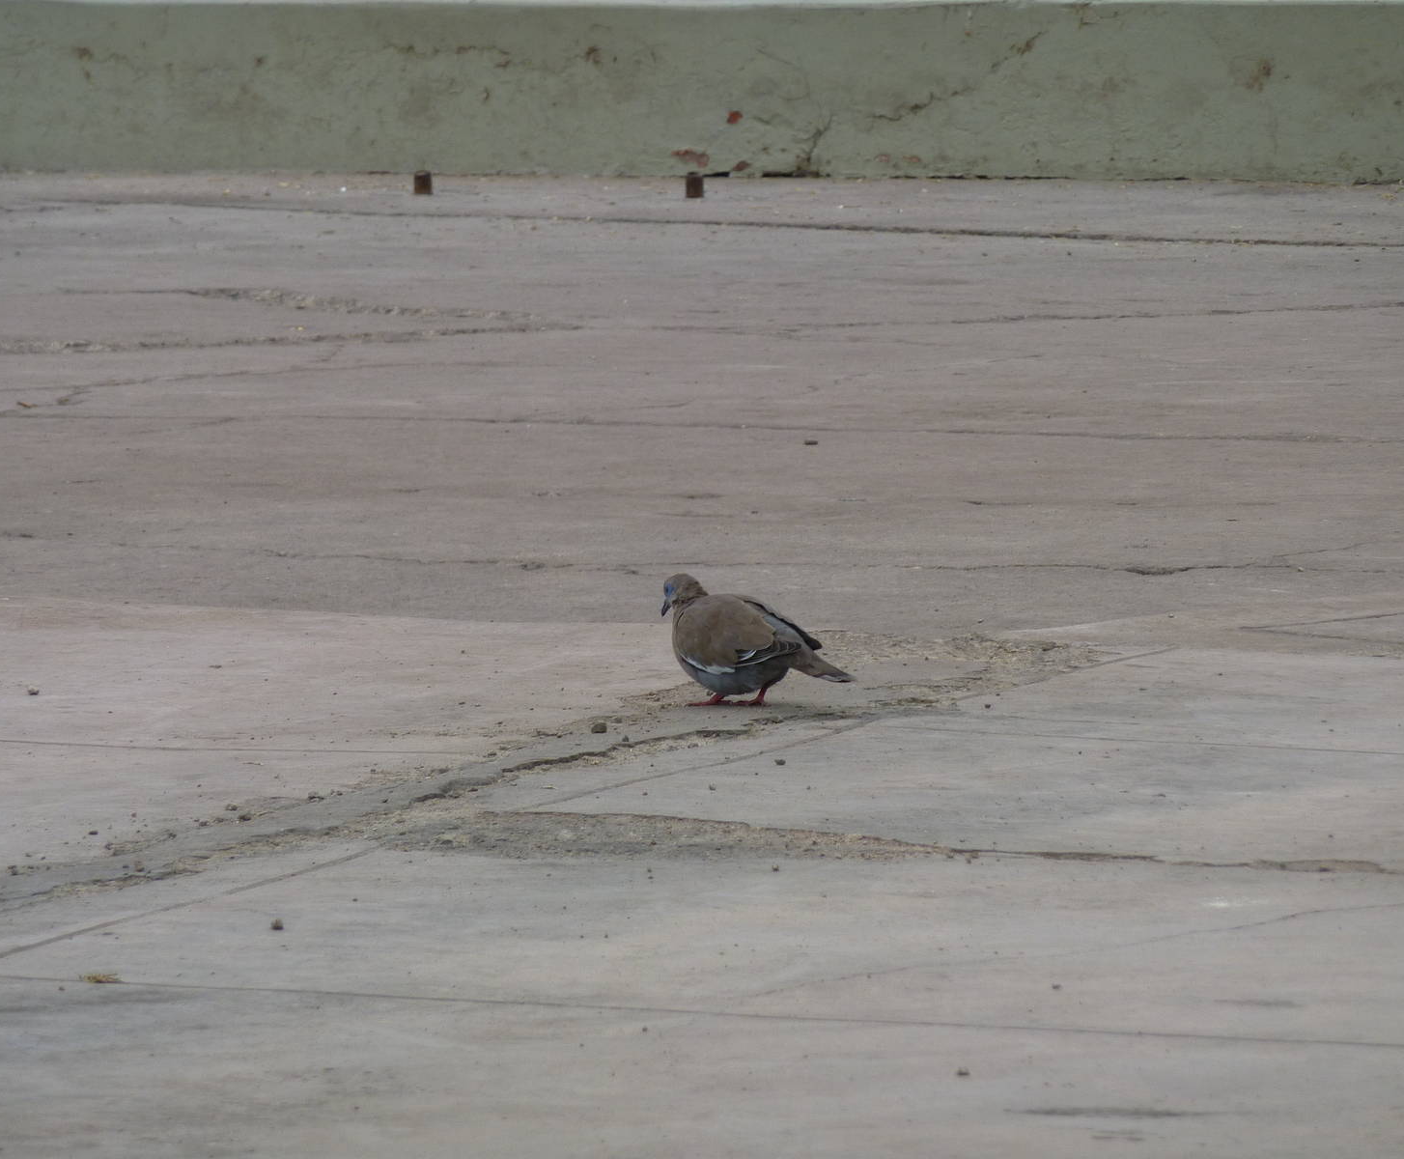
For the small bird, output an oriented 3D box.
[{"bbox_3d":[0.063,0.066,14.800,0.245,0.145,0.105,4,8,35],"label":"small bird"}]

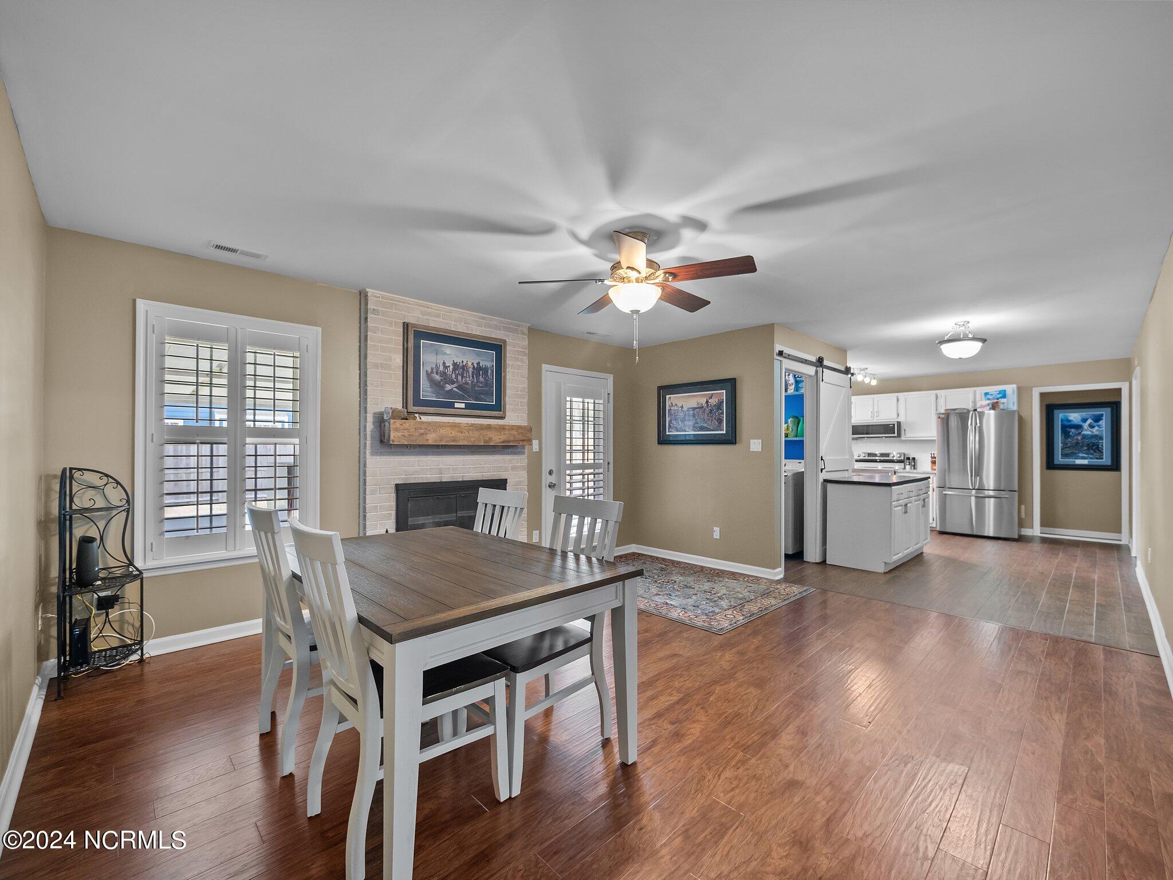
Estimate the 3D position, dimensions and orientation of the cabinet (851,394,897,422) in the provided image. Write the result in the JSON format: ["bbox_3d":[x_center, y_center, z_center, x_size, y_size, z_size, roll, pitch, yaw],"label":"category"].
[{"bbox_3d":[5.055,-0.534,8.258,0.330,0.450,0.760,0,0,-43],"label":"cabinet"}]

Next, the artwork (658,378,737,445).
[{"bbox_3d":[1.143,-0.280,5.082,0.970,0.670,0.040,-1,-1,43],"label":"artwork"}]

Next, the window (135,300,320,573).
[{"bbox_3d":[-2.304,-0.013,3.138,0.980,1.610,0.120,0,0,-43],"label":"window"}]

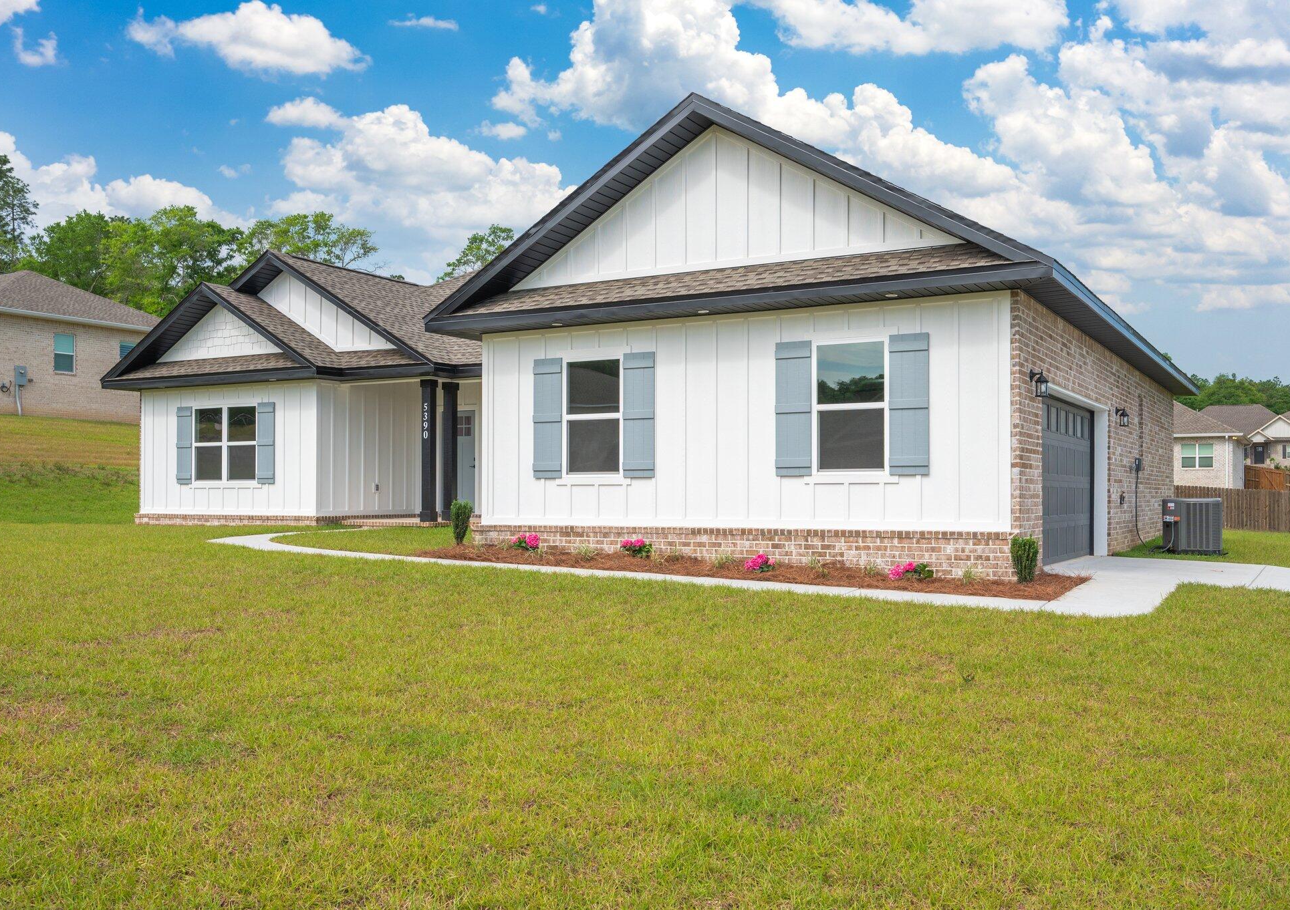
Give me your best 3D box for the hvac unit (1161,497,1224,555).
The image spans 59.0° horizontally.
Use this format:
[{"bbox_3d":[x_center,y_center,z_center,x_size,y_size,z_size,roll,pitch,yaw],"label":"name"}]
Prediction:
[{"bbox_3d":[8.787,1.144,18.299,0.810,0.869,0.810,-1,-2,30],"label":"hvac unit"}]

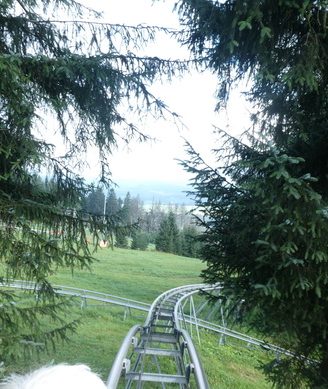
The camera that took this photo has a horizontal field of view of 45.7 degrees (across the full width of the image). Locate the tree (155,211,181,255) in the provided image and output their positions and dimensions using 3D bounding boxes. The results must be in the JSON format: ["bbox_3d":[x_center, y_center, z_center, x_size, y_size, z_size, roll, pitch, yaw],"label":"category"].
[{"bbox_3d":[0.550,6.150,62.000,3.800,6.600,3.700,1,1,0],"label":"tree"}]

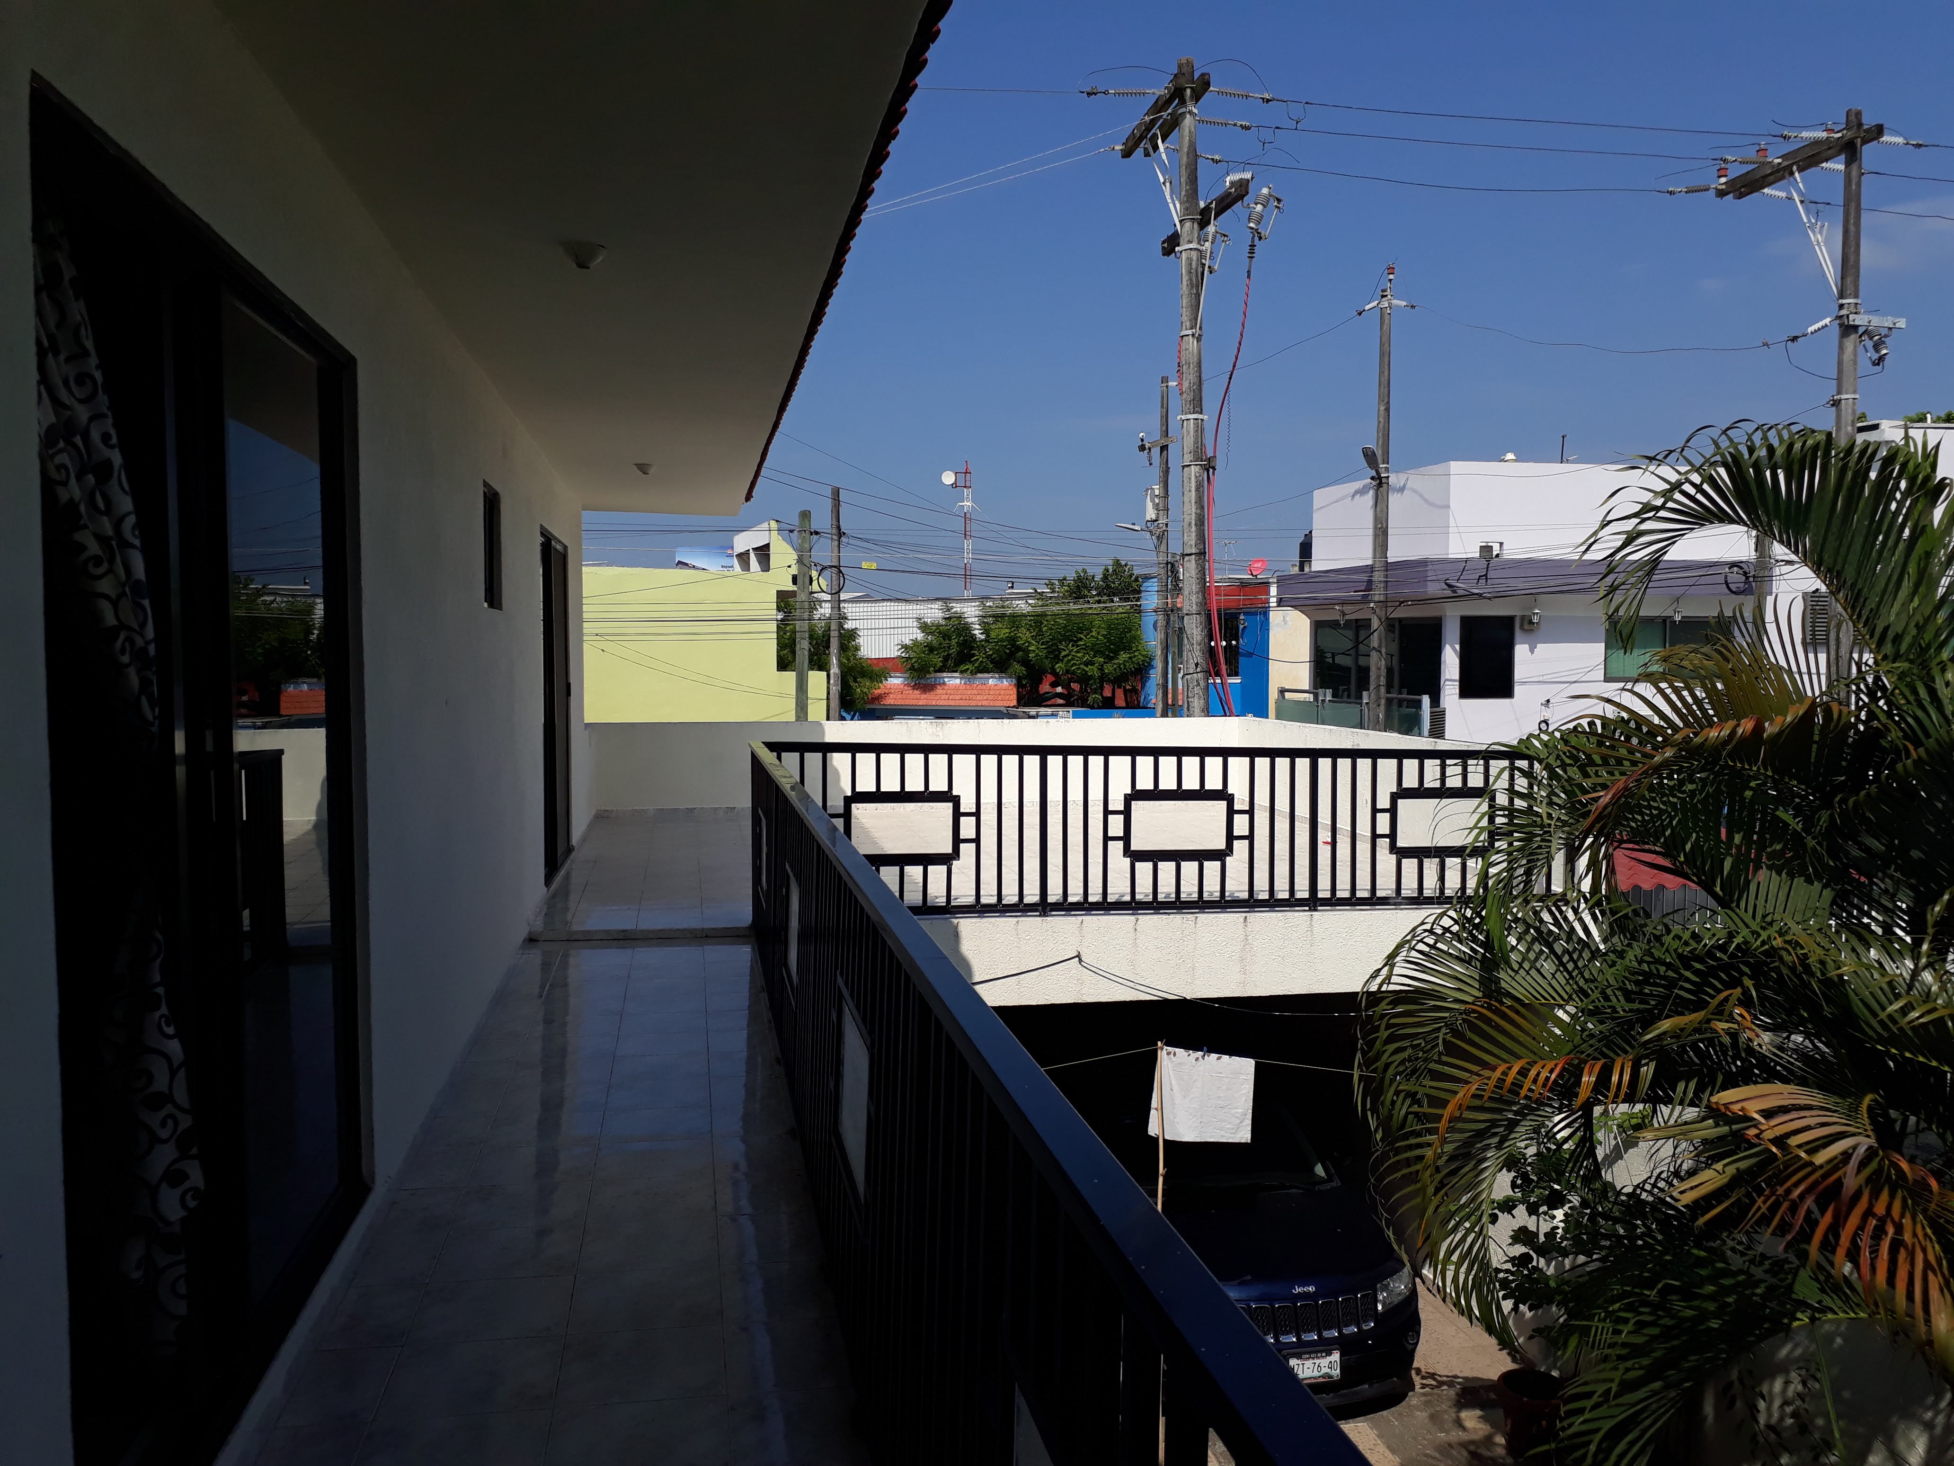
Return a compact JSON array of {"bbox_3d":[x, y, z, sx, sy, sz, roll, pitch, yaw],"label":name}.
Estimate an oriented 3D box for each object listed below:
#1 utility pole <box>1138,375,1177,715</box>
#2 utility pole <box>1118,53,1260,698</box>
[{"bbox_3d":[3.834,-2.325,32.281,0.500,10.320,1.100,-1,3,-25],"label":"utility pole"},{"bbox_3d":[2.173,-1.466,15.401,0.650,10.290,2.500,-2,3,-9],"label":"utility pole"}]

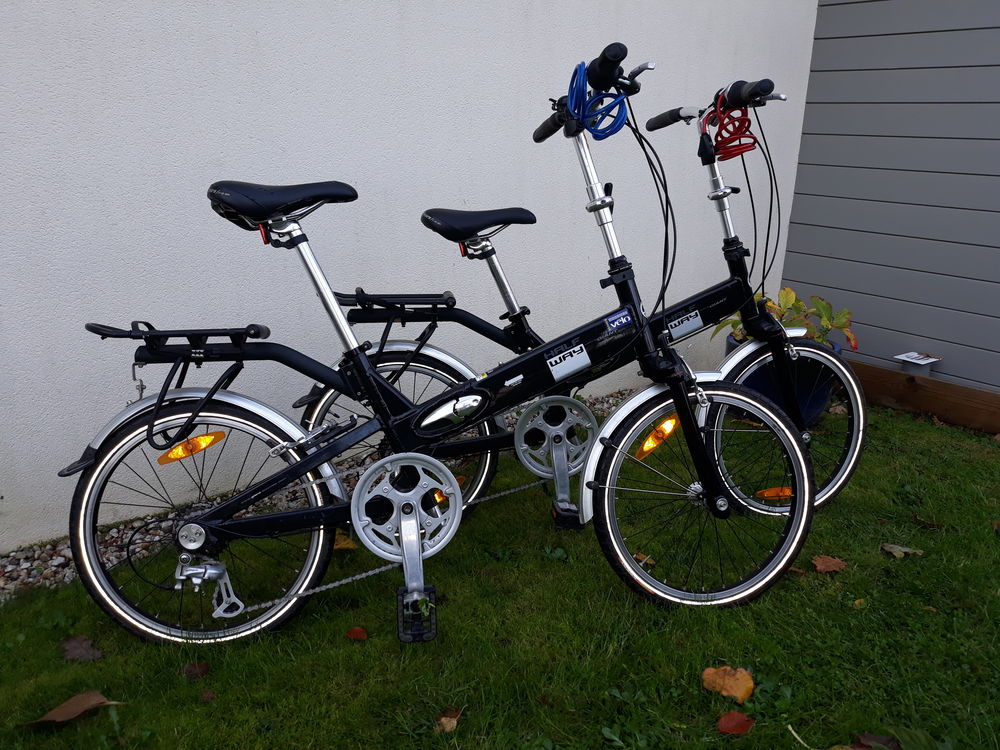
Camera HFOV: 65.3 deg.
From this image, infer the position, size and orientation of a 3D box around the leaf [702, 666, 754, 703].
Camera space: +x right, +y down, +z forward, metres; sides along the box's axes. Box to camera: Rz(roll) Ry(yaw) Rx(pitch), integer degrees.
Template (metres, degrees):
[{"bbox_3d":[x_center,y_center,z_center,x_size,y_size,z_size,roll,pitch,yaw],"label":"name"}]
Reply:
[{"bbox_3d":[0.412,0.556,1.404,0.086,0.020,0.074,8,19,20],"label":"leaf"}]

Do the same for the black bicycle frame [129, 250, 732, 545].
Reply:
[{"bbox_3d":[-0.115,0.041,1.534,1.140,0.535,0.150,-2,4,-7],"label":"black bicycle frame"}]

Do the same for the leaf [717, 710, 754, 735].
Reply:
[{"bbox_3d":[0.397,0.587,1.317,0.062,0.015,0.047,1,18,0],"label":"leaf"}]

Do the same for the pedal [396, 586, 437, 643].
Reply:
[{"bbox_3d":[-0.156,0.447,1.455,0.068,0.100,0.030,-2,3,-8],"label":"pedal"}]

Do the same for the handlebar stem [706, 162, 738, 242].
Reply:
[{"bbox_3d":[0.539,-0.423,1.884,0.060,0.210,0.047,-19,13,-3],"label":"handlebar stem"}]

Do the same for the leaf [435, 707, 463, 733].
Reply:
[{"bbox_3d":[-0.085,0.578,1.310,0.042,0.020,0.043,1,18,0],"label":"leaf"}]

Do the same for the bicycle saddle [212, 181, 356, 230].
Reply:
[{"bbox_3d":[-0.400,-0.319,1.478,0.268,0.095,0.165,-2,4,-7],"label":"bicycle saddle"}]

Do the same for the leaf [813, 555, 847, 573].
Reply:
[{"bbox_3d":[0.765,0.438,1.812,0.077,0.018,0.055,6,19,14],"label":"leaf"}]

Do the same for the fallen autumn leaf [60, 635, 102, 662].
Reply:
[{"bbox_3d":[-0.803,0.525,1.496,0.078,0.020,0.085,-8,18,-26],"label":"fallen autumn leaf"}]

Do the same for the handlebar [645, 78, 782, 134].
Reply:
[{"bbox_3d":[0.486,-0.609,1.842,0.110,0.090,0.550,-3,9,-15],"label":"handlebar"}]

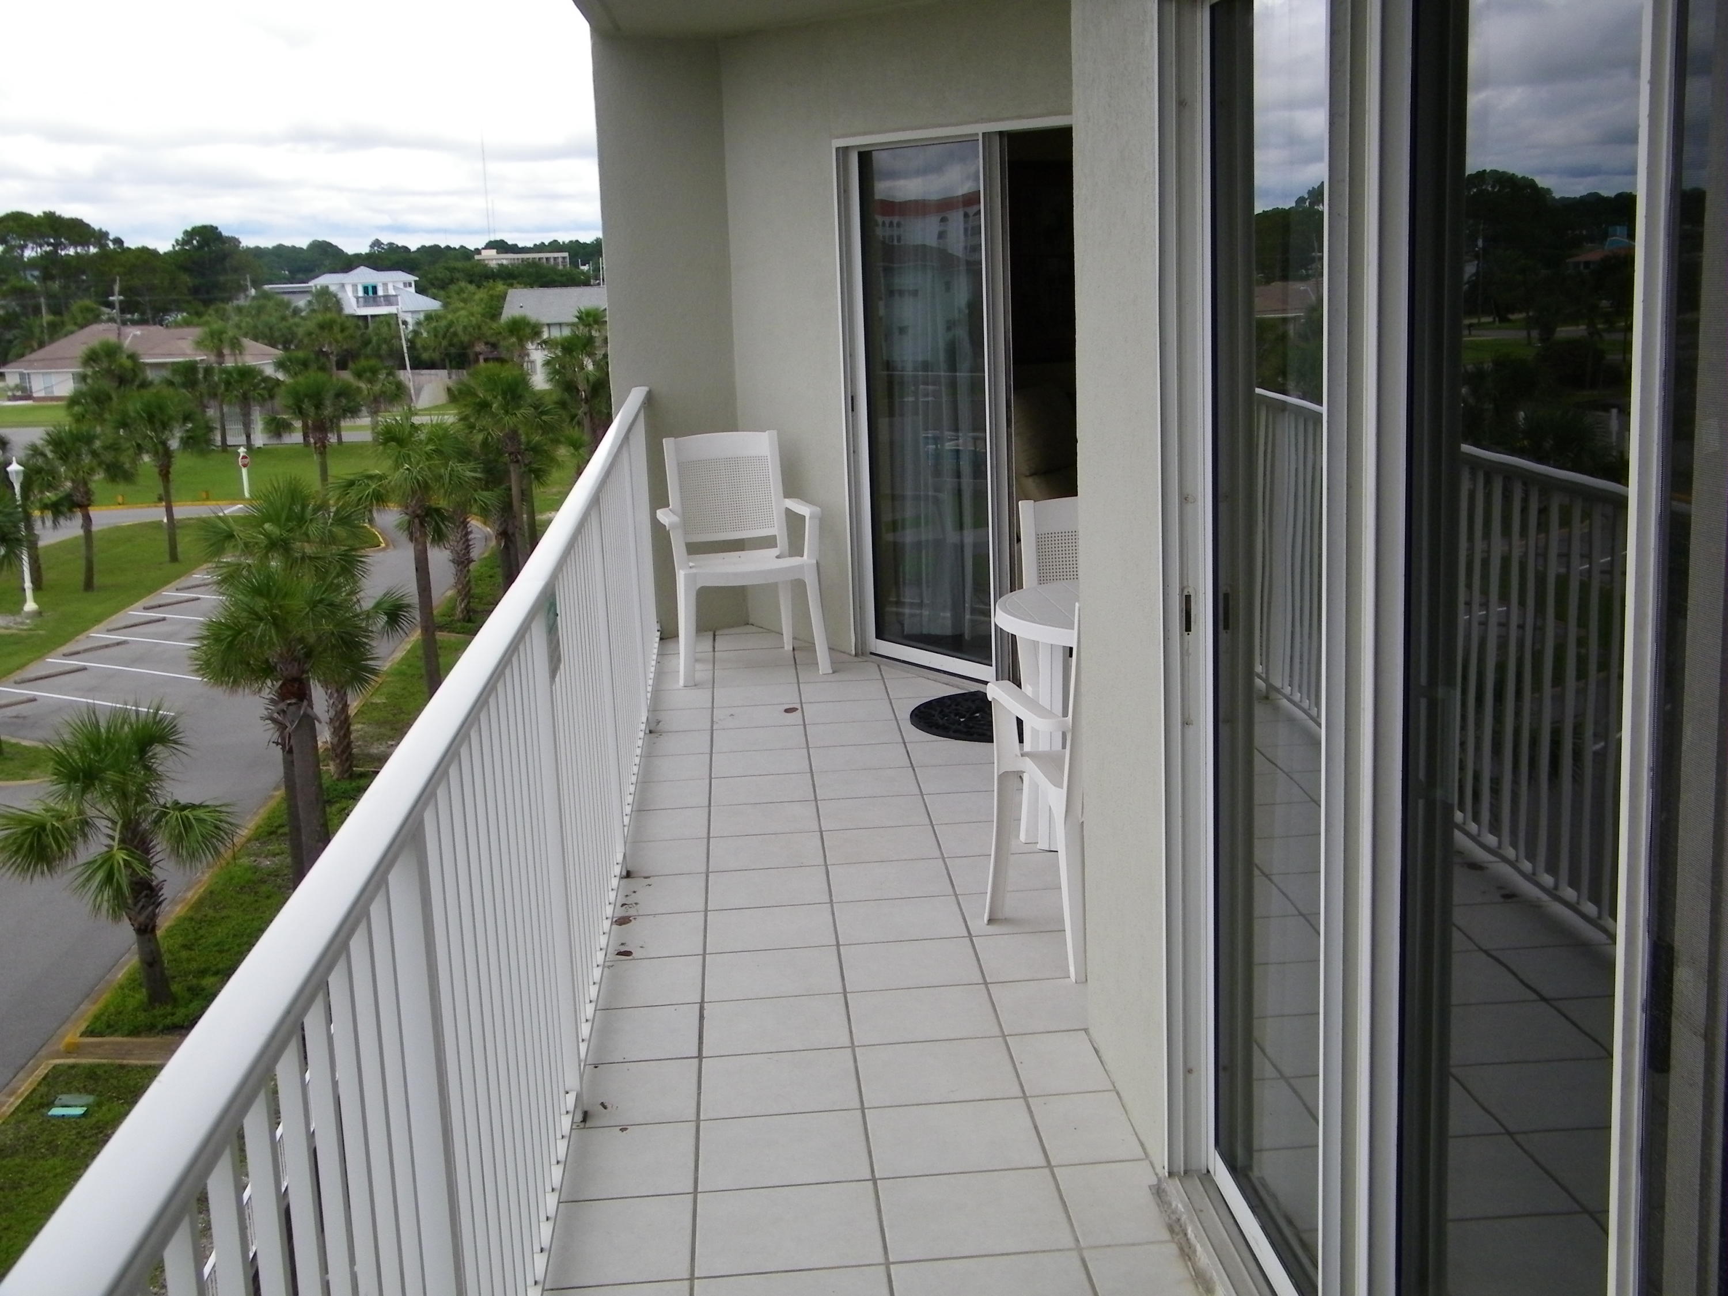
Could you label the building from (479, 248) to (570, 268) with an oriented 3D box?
[{"bbox_3d":[-81.894,-88.657,466.660,22.648,13.444,16.000,-2,12,0],"label":"building"}]

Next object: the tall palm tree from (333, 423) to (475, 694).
[{"bbox_3d":[-9.589,-1.623,41.337,2.951,6.653,2.951,-2,12,0],"label":"tall palm tree"}]

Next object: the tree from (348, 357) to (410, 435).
[{"bbox_3d":[-28.330,-14.402,112.425,3.500,4.947,3.500,-2,11,0],"label":"tree"}]

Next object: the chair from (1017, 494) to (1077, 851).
[{"bbox_3d":[0.688,0.022,5.624,0.610,0.910,0.610,-4,12,-6],"label":"chair"}]

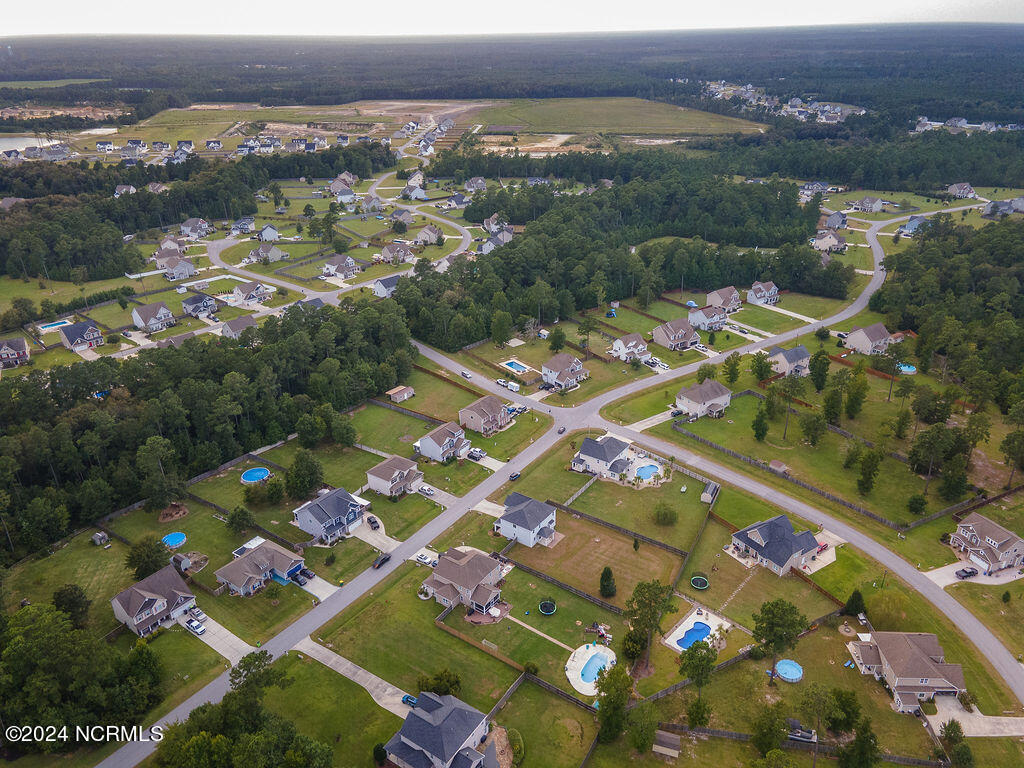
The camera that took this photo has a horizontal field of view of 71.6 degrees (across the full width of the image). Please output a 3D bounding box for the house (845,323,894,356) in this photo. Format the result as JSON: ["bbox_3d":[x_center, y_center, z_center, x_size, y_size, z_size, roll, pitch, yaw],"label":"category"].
[{"bbox_3d":[149.380,-19.890,297.090,13.500,9.900,13.000,-18,31,-31],"label":"house"}]

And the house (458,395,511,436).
[{"bbox_3d":[-9.160,9.630,244.930,12.400,7.700,12.700,17,31,31],"label":"house"}]

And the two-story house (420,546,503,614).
[{"bbox_3d":[-10.990,45.570,168.510,17.520,8.710,14.180,18,32,33],"label":"two-story house"}]

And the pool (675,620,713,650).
[{"bbox_3d":[42.267,58.693,163.669,4.600,1.500,9.800,22,35,39],"label":"pool"}]

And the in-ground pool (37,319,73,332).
[{"bbox_3d":[-214.950,-26.990,333.750,5.200,1.500,11.800,22,34,38],"label":"in-ground pool"}]

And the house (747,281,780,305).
[{"bbox_3d":[123.960,-44.890,349.180,13.400,8.600,9.600,-17,31,-29],"label":"house"}]

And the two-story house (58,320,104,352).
[{"bbox_3d":[-187.490,-21.310,309.920,12.900,9.200,12.800,21,34,37],"label":"two-story house"}]

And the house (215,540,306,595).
[{"bbox_3d":[-65.016,46.389,182.435,15.400,6.500,16.300,17,31,31],"label":"house"}]

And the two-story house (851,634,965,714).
[{"bbox_3d":[81.730,56.930,144.020,18.440,8.100,16.110,-1,27,0],"label":"two-story house"}]

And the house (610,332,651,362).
[{"bbox_3d":[51.443,-15.636,302.071,11.500,8.800,14.300,-20,32,-33],"label":"house"}]

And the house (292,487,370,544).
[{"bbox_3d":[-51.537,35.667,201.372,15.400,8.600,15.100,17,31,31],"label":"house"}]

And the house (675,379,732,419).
[{"bbox_3d":[69.530,4.520,251.990,16.800,8.600,13.200,-18,31,-30],"label":"house"}]

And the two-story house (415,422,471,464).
[{"bbox_3d":[-22.060,17.550,225.180,13.880,8.210,11.550,19,33,34],"label":"two-story house"}]

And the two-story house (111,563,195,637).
[{"bbox_3d":[-84.420,49.850,166.450,11.800,7.900,13.700,19,33,34],"label":"two-story house"}]

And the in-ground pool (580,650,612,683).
[{"bbox_3d":[18.368,62.775,156.051,4.300,1.500,9.300,17,31,31],"label":"in-ground pool"}]

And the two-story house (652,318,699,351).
[{"bbox_3d":[70.740,-21.880,304.790,14.900,8.500,13.200,-15,30,-26],"label":"two-story house"}]

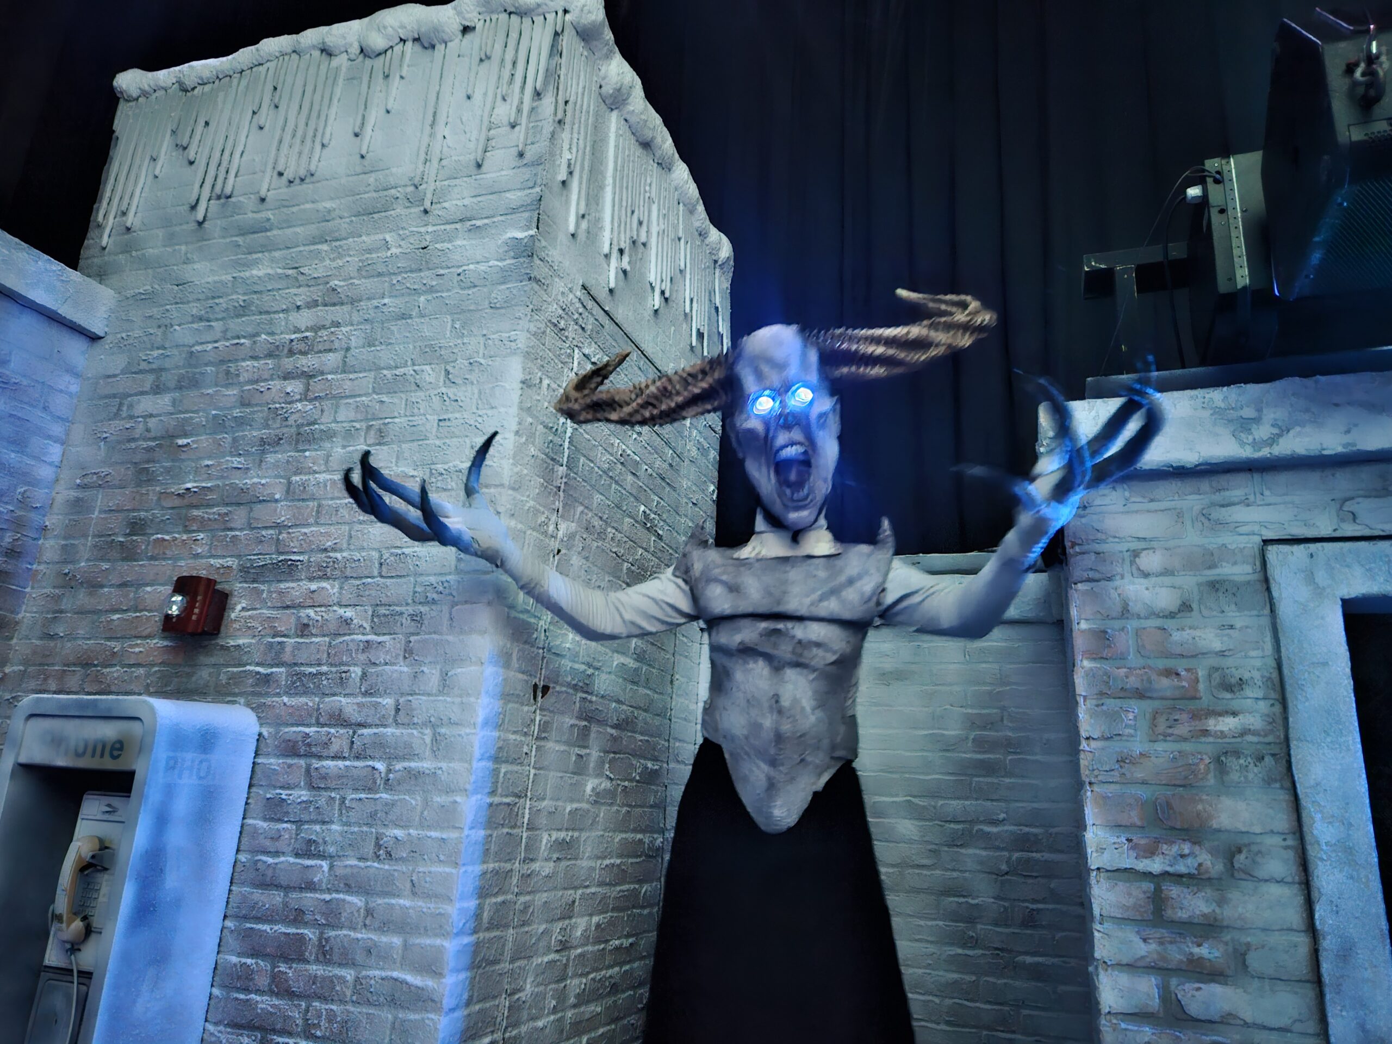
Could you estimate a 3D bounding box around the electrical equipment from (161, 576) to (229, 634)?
[{"bbox_3d":[-1.238,0.211,2.285,0.120,0.140,0.090,1,-17,16],"label":"electrical equipment"}]

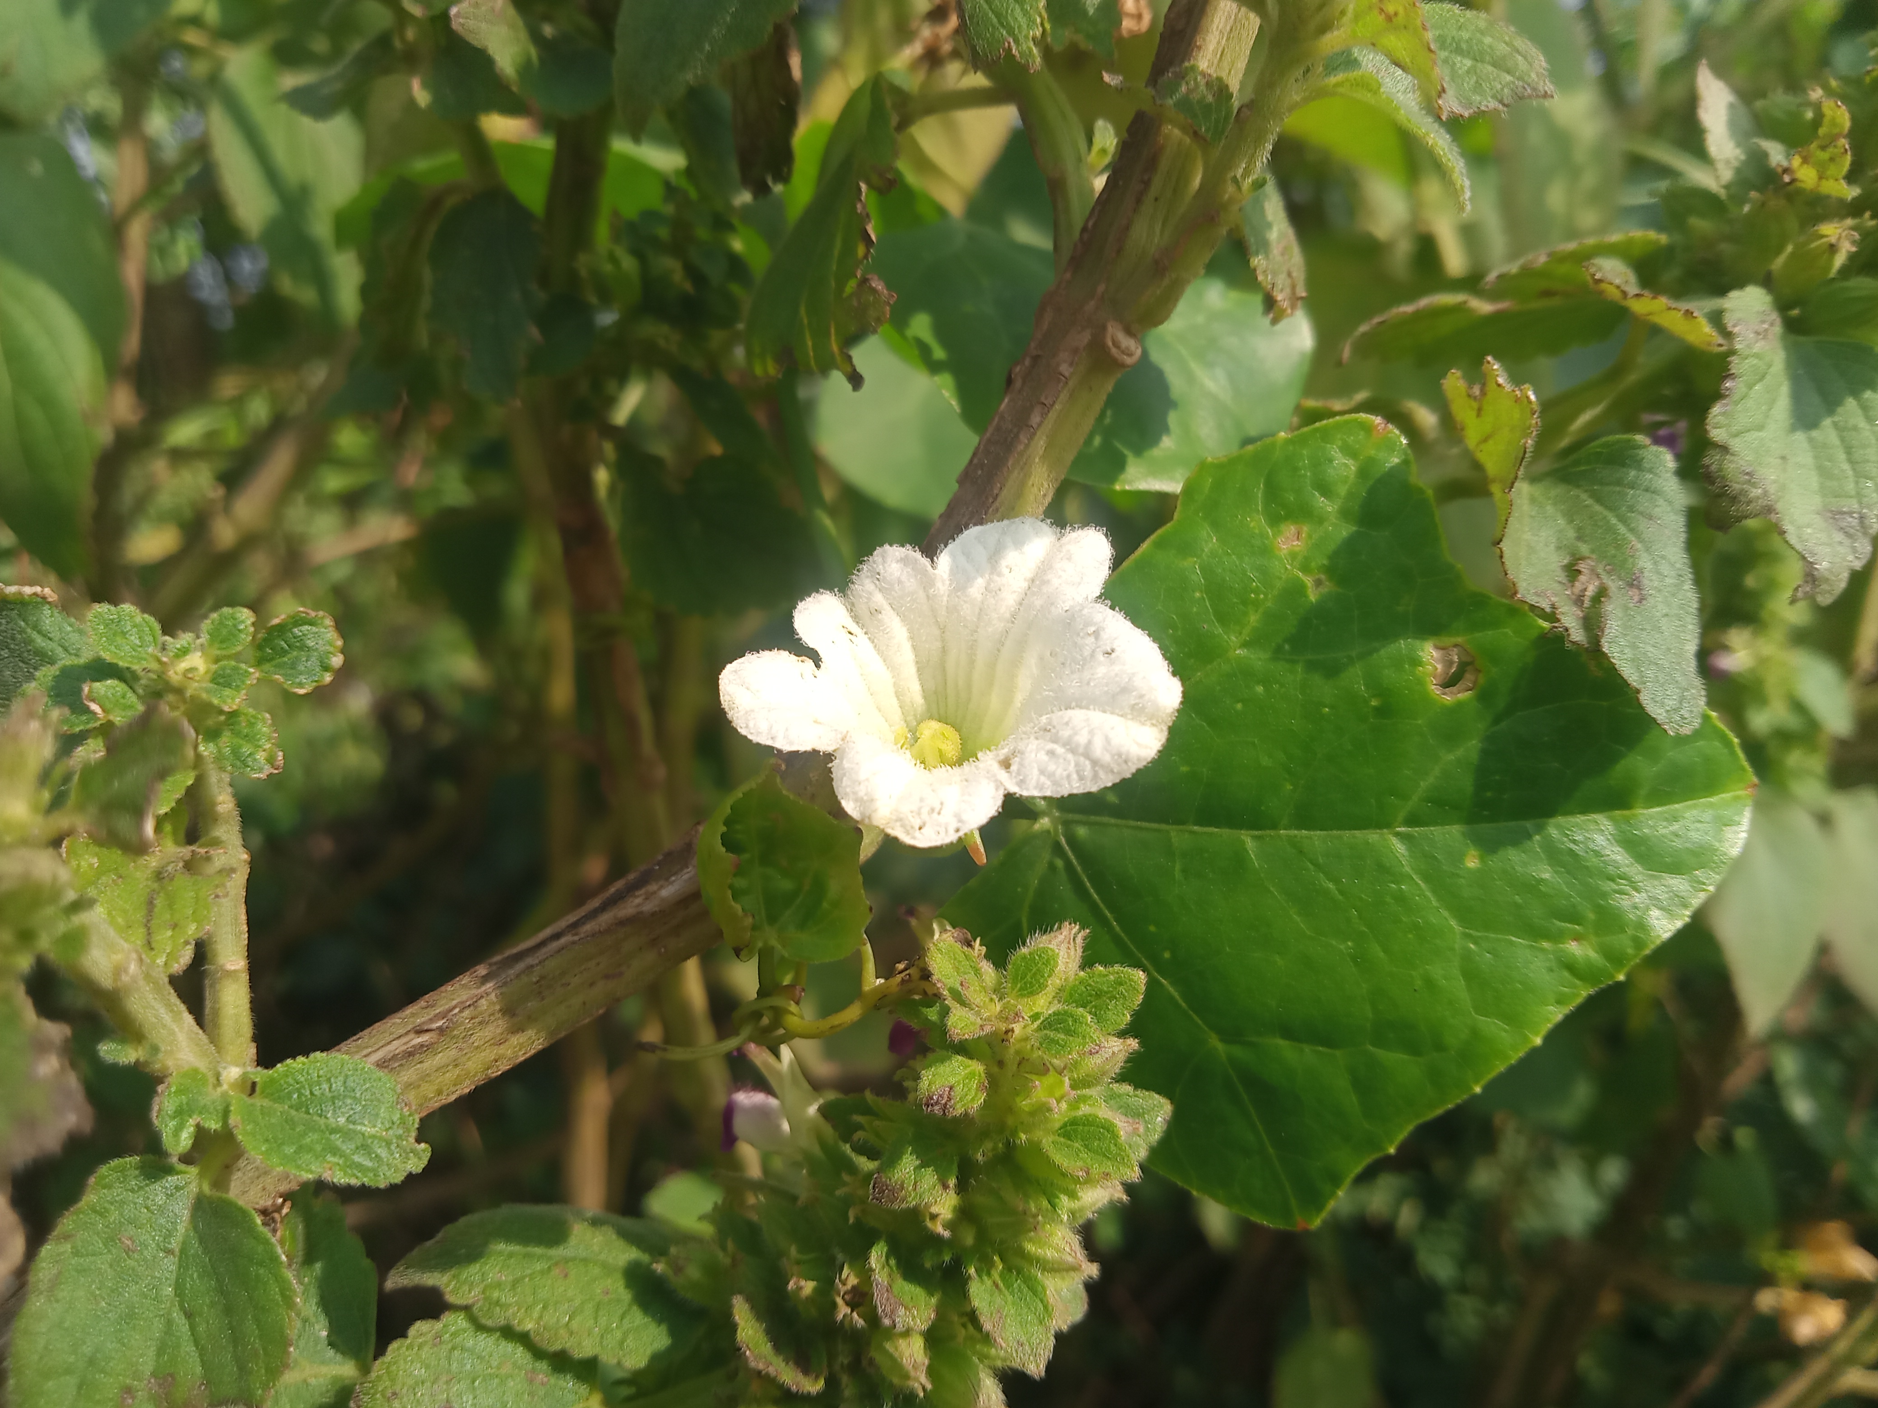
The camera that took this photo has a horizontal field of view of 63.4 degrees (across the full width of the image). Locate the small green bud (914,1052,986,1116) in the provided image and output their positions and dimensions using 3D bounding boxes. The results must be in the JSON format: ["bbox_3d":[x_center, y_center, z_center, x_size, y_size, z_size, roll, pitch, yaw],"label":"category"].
[{"bbox_3d":[0.001,0.046,0.182,0.008,0.008,0.007,0,-17,15],"label":"small green bud"}]

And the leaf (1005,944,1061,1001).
[{"bbox_3d":[0.011,0.033,0.185,0.006,0.007,0.004,25,-16,8],"label":"leaf"}]

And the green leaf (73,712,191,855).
[{"bbox_3d":[-0.082,0.008,0.155,0.011,0.013,0.005,15,-26,-6],"label":"green leaf"}]

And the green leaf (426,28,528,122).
[{"bbox_3d":[-0.079,-0.108,0.260,0.017,0.016,0.007,0,-24,0],"label":"green leaf"}]

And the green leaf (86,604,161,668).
[{"bbox_3d":[-0.112,-0.009,0.208,0.010,0.008,0.005,15,-24,14],"label":"green leaf"}]

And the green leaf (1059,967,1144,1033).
[{"bbox_3d":[0.020,0.037,0.190,0.011,0.007,0.002,-12,-24,-14],"label":"green leaf"}]

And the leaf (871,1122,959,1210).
[{"bbox_3d":[-0.003,0.056,0.184,0.010,0.010,0.006,0,-21,13],"label":"leaf"}]

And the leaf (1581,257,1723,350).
[{"bbox_3d":[0.101,-0.057,0.215,0.022,0.007,0.010,32,26,12],"label":"leaf"}]

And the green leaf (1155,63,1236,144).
[{"bbox_3d":[0.038,-0.089,0.225,0.012,0.014,0.003,-7,-17,-2],"label":"green leaf"}]

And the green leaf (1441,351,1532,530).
[{"bbox_3d":[0.078,-0.037,0.215,0.012,0.025,0.004,-12,4,7],"label":"green leaf"}]

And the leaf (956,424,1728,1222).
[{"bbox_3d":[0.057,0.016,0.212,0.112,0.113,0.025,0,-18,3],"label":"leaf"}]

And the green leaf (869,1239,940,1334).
[{"bbox_3d":[-0.004,0.071,0.186,0.006,0.011,0.005,-25,-21,10],"label":"green leaf"}]

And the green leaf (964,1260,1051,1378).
[{"bbox_3d":[0.009,0.075,0.185,0.009,0.013,0.003,-14,-20,-11],"label":"green leaf"}]

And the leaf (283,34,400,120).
[{"bbox_3d":[-0.142,-0.148,0.360,0.029,0.016,0.014,-20,-22,-9],"label":"leaf"}]

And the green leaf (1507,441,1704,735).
[{"bbox_3d":[0.093,-0.017,0.213,0.025,0.042,0.009,-19,-21,-1],"label":"green leaf"}]

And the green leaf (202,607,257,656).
[{"bbox_3d":[-0.093,-0.009,0.200,0.007,0.007,0.002,-22,-15,-6],"label":"green leaf"}]

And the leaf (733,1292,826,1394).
[{"bbox_3d":[-0.019,0.078,0.185,0.015,0.005,0.007,49,35,7],"label":"leaf"}]

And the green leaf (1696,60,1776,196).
[{"bbox_3d":[0.134,-0.097,0.255,0.010,0.026,0.003,-14,-13,22],"label":"green leaf"}]

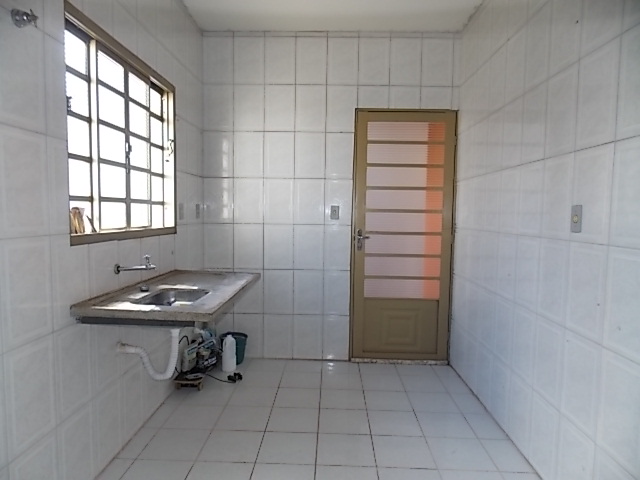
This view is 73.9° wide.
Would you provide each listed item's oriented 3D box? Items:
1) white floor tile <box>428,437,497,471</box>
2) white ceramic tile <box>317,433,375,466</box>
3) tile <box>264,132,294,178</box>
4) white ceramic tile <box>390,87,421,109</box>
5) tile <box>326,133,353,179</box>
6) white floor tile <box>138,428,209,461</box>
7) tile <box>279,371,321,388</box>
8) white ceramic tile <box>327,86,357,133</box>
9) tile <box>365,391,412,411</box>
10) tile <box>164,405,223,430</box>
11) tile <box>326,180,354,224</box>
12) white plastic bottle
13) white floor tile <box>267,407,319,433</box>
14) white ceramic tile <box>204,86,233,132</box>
[{"bbox_3d":[0.752,1.152,2.293,0.305,0.010,0.305,1,4,2],"label":"white floor tile"},{"bbox_3d":[0.138,1.133,2.291,0.302,0.010,0.306,1,4,2],"label":"white ceramic tile"},{"bbox_3d":[-0.349,-0.727,3.654,0.264,0.394,0.010,1,4,2],"label":"tile"},{"bbox_3d":[0.714,-1.201,3.590,0.264,0.194,0.010,1,4,2],"label":"white ceramic tile"},{"bbox_3d":[0.170,-0.702,3.572,0.236,0.385,0.010,1,4,2],"label":"tile"},{"bbox_3d":[-0.803,1.152,2.390,0.315,0.010,0.320,1,4,2],"label":"white floor tile"},{"bbox_3d":[-0.139,1.069,3.224,0.302,0.010,0.306,1,4,2],"label":"tile"},{"bbox_3d":[0.184,-1.103,3.581,0.261,0.391,0.010,1,4,1],"label":"white ceramic tile"},{"bbox_3d":[0.459,1.094,2.889,0.302,0.014,0.304,1,4,2],"label":"tile"},{"bbox_3d":[-0.770,1.094,2.625,0.302,0.010,0.305,1,4,2],"label":"tile"},{"bbox_3d":[0.155,-0.317,3.571,0.229,0.382,0.010,1,4,2],"label":"tile"},{"bbox_3d":[-0.718,0.897,3.382,0.112,0.278,0.112,1,4,1],"label":"white plastic bottle"},{"bbox_3d":[-0.161,1.106,2.608,0.302,0.010,0.305,1,4,2],"label":"white floor tile"},{"bbox_3d":[-0.860,-1.123,3.607,0.261,0.391,0.010,1,4,1],"label":"white ceramic tile"}]

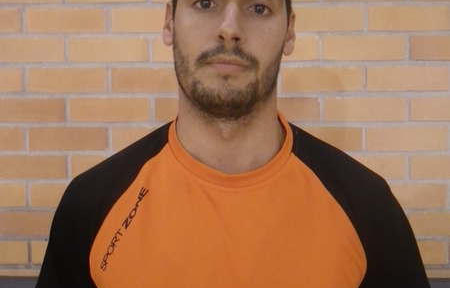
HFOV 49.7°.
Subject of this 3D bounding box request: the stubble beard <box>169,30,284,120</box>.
[{"bbox_3d":[0.004,-0.091,0.620,0.142,0.115,0.100,5,1,0],"label":"stubble beard"}]

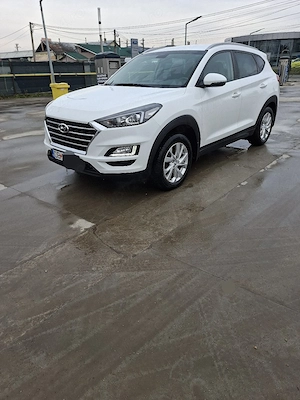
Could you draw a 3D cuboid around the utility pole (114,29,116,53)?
[{"bbox_3d":[-6.283,-27.608,50.076,0.290,7.800,0.290,-4,27,-5],"label":"utility pole"}]

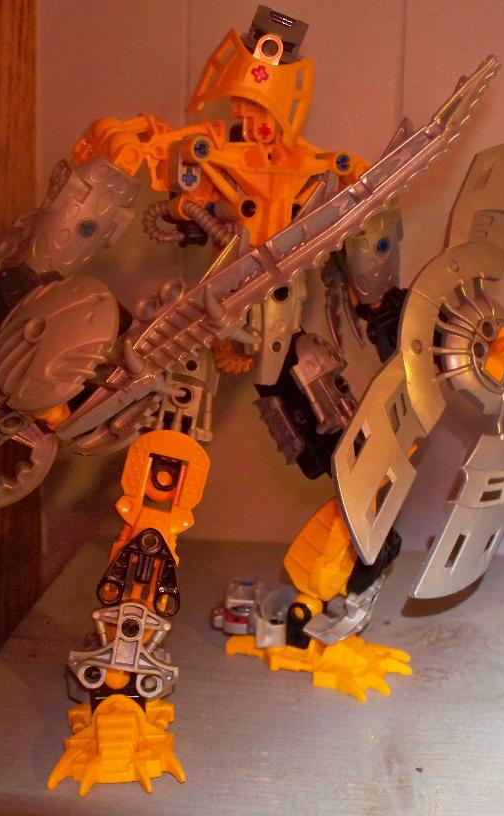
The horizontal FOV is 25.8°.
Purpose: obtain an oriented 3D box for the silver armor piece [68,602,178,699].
[{"bbox_3d":[-0.035,0.066,0.309,0.032,0.028,0.012,10,14,-5],"label":"silver armor piece"}]

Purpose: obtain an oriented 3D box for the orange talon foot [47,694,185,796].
[{"bbox_3d":[-0.039,0.089,0.321,0.039,0.017,0.062,0,11,-6],"label":"orange talon foot"}]

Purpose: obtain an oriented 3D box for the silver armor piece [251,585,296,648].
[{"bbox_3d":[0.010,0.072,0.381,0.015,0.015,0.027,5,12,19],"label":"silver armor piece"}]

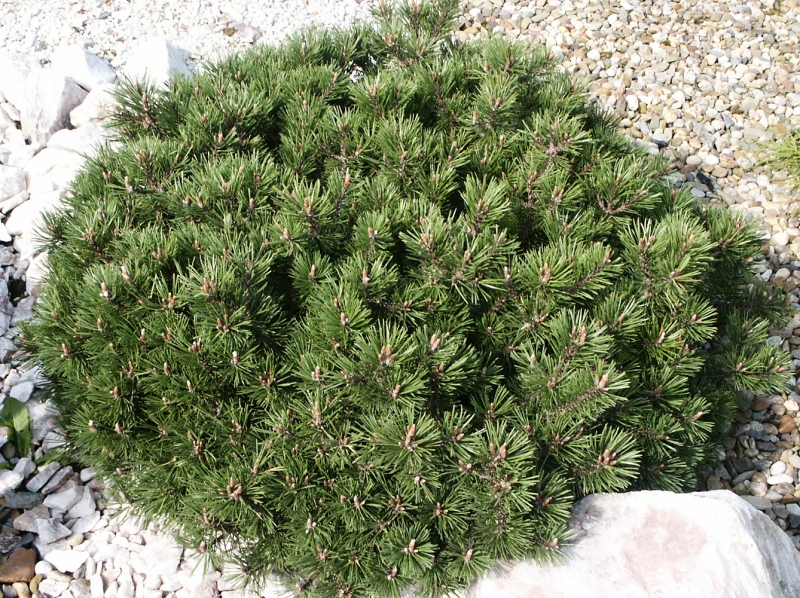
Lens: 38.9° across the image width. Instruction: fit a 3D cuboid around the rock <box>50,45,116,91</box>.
[{"bbox_3d":[-0.734,-0.535,2.626,0.150,0.080,0.110,0,42,0],"label":"rock"}]

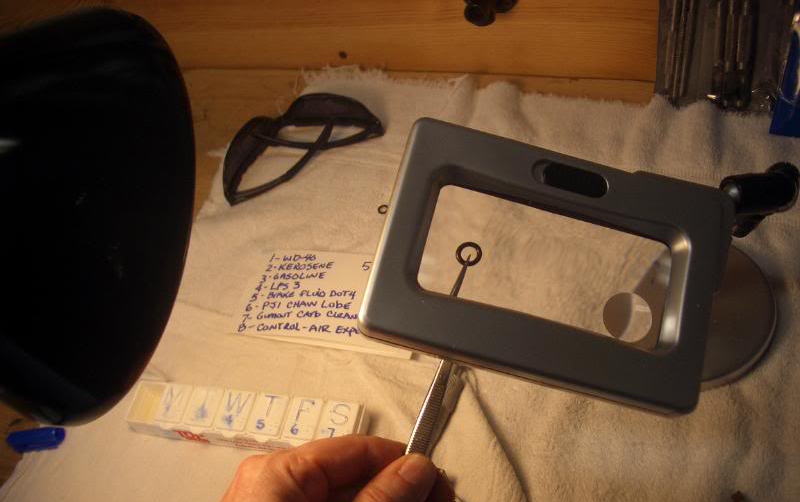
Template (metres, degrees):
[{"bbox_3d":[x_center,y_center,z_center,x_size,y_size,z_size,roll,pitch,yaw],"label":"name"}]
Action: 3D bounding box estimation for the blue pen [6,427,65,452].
[{"bbox_3d":[-0.232,0.120,0.516,0.038,0.011,0.012,-7,48,6],"label":"blue pen"}]

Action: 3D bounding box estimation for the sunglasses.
[{"bbox_3d":[-0.088,-0.092,0.659,0.140,0.037,0.061,-26,49,-12],"label":"sunglasses"}]

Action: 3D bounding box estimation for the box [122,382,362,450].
[{"bbox_3d":[-0.092,0.104,0.493,0.149,0.021,0.030,3,49,14],"label":"box"}]

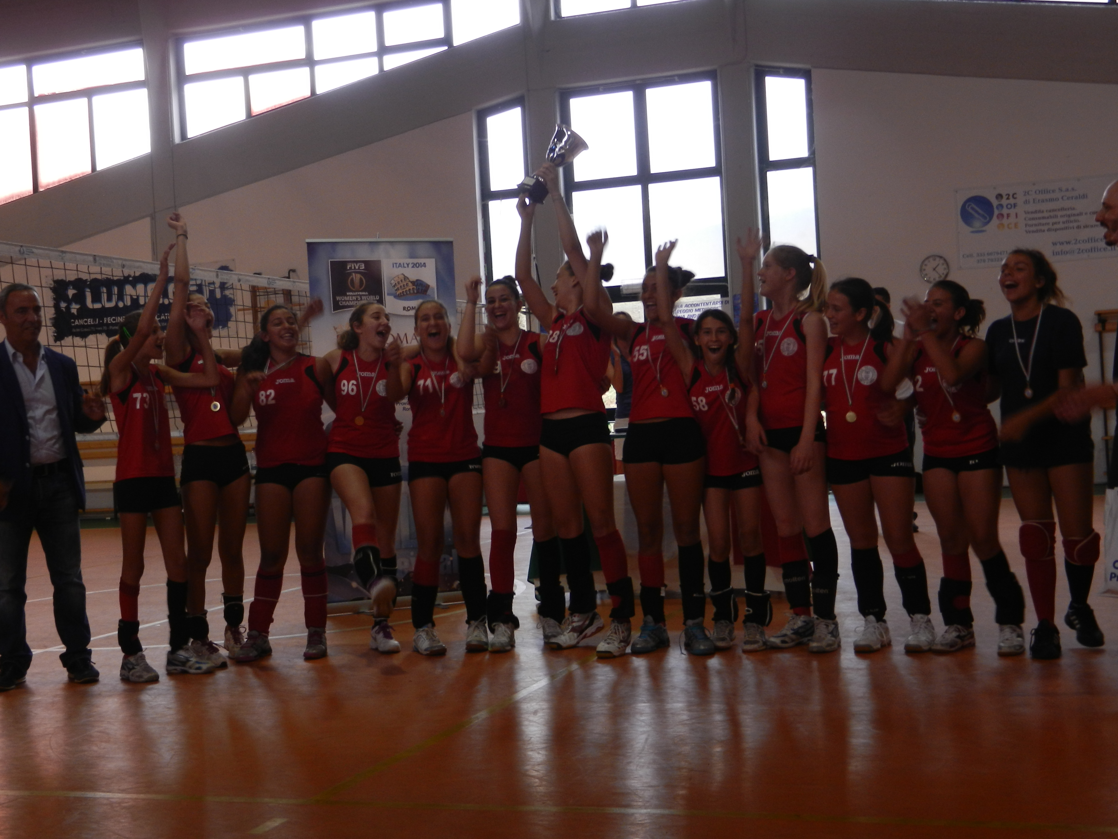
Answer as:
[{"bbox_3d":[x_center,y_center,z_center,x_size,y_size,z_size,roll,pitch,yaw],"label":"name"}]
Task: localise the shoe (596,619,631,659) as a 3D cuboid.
[{"bbox_3d":[0.240,0.950,6.310,0.100,0.120,0.265,-3,0,18],"label":"shoe"}]

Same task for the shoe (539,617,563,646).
[{"bbox_3d":[-0.046,0.967,6.740,0.105,0.125,0.270,-3,1,-8],"label":"shoe"}]

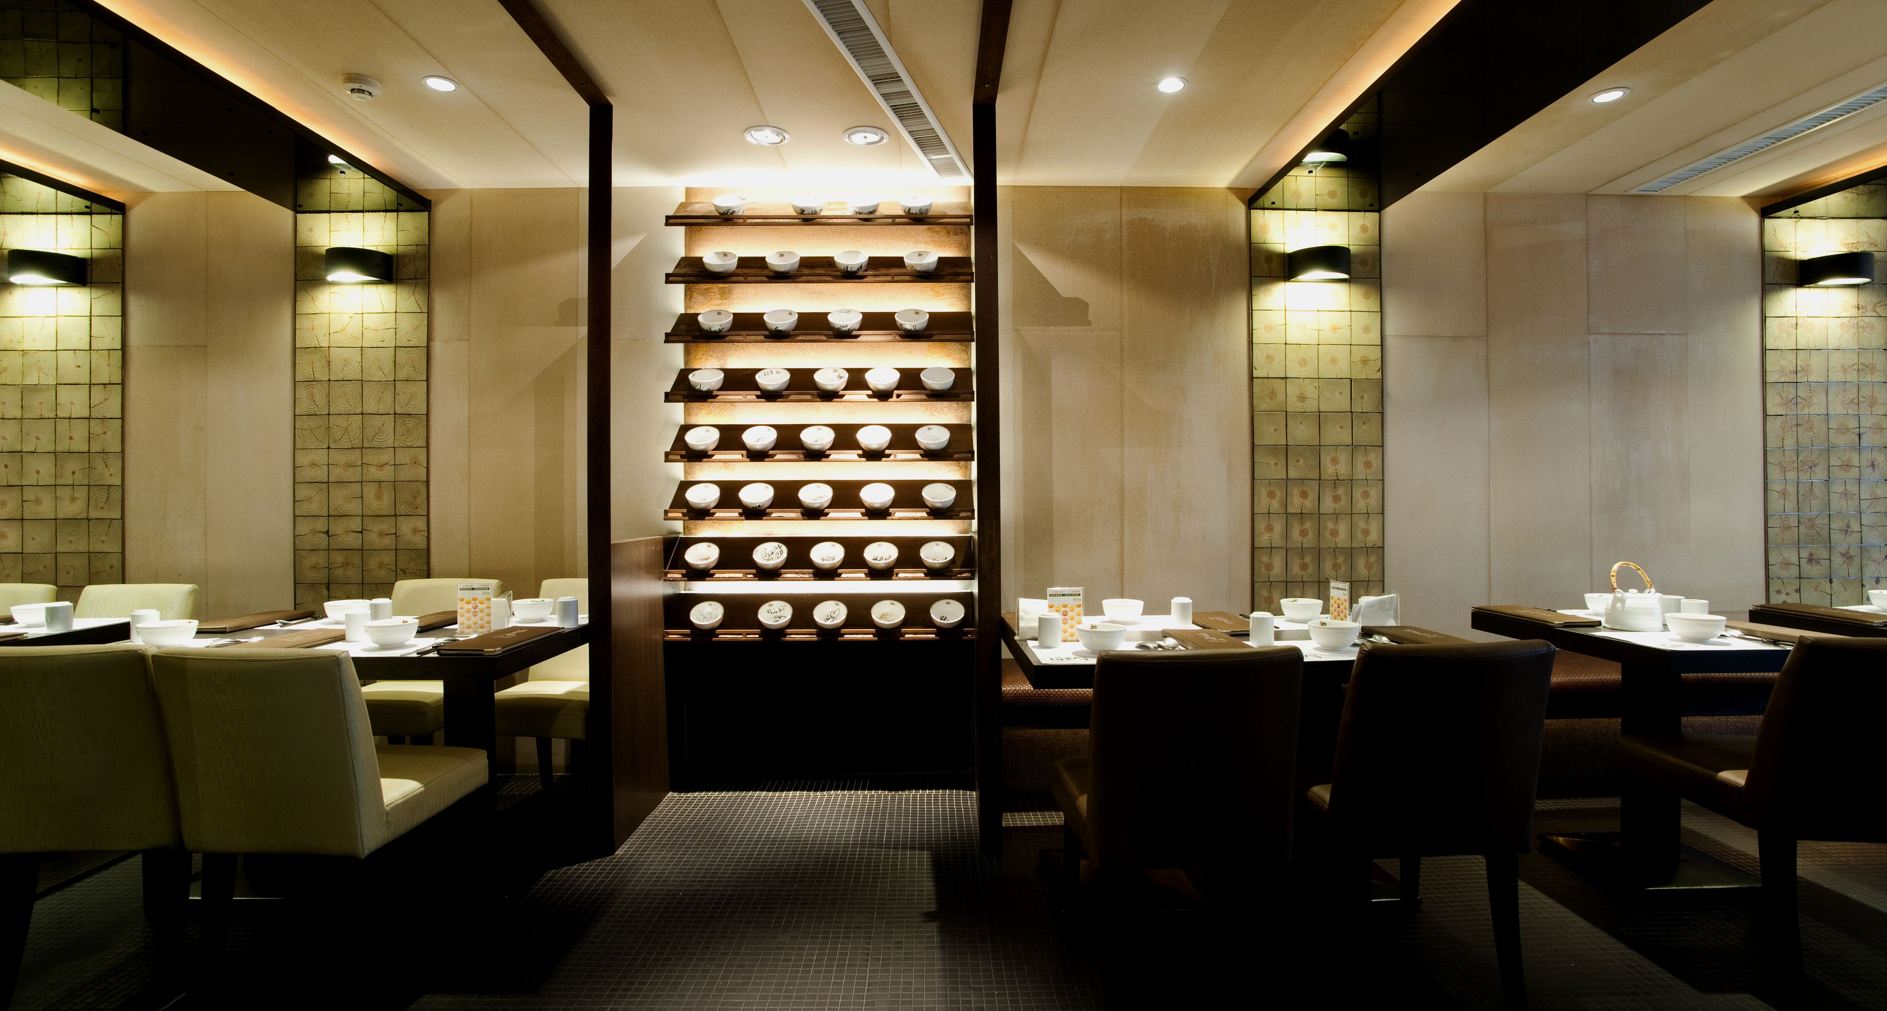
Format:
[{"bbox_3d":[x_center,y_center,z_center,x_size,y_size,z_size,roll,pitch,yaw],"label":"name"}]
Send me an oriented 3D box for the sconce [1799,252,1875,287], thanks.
[{"bbox_3d":[4.016,-1.050,3.734,0.255,0.114,0.125,0,0,-1],"label":"sconce"}]

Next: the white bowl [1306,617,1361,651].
[{"bbox_3d":[1.091,0.364,2.341,0.132,0.072,0.132,0,0,0],"label":"white bowl"}]

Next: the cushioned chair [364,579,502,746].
[{"bbox_3d":[-2.058,0.740,3.187,0.460,0.860,0.570,0,0,-1],"label":"cushioned chair"}]

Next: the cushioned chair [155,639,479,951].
[{"bbox_3d":[-1.460,0.721,2.054,0.420,0.840,0.595,0,0,1],"label":"cushioned chair"}]

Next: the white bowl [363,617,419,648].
[{"bbox_3d":[-1.609,0.379,2.444,0.132,0.072,0.132,0,0,-1],"label":"white bowl"}]

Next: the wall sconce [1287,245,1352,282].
[{"bbox_3d":[1.646,-1.040,3.613,0.255,0.114,0.125,0,0,-1],"label":"wall sconce"}]

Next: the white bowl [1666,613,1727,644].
[{"bbox_3d":[2.070,0.341,2.305,0.127,0.068,0.127,0,0,0],"label":"white bowl"}]

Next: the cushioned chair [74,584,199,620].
[{"bbox_3d":[-3.106,0.725,2.982,0.420,0.840,0.590,0,0,-1],"label":"cushioned chair"}]

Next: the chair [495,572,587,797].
[{"bbox_3d":[-1.417,0.717,3.099,0.420,0.840,0.590,0,0,5],"label":"chair"}]

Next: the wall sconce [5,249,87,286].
[{"bbox_3d":[-3.687,-0.968,3.423,0.258,0.111,0.120,0,0,-1],"label":"wall sconce"}]

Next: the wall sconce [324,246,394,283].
[{"bbox_3d":[-2.425,-0.986,3.443,0.258,0.111,0.120,0,0,-1],"label":"wall sconce"}]

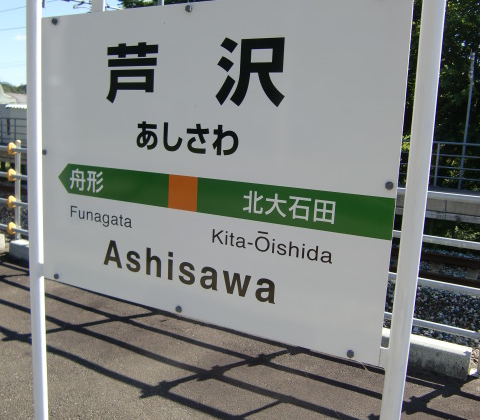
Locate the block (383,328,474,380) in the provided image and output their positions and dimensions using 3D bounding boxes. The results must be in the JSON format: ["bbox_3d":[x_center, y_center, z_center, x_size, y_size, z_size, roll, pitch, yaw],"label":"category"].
[{"bbox_3d":[1.048,0.856,3.157,0.660,0.150,0.130,8,11,29],"label":"block"}]

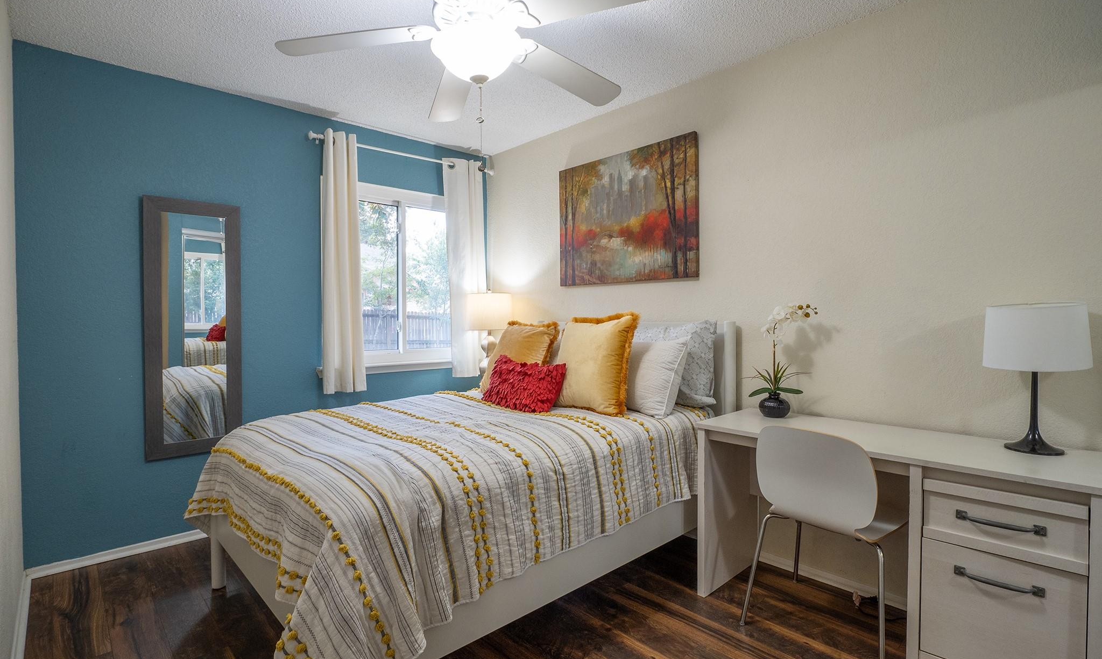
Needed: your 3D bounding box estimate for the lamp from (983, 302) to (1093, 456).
[{"bbox_3d":[1.570,0.159,1.651,0.265,0.478,0.265,-2,2,-43],"label":"lamp"}]

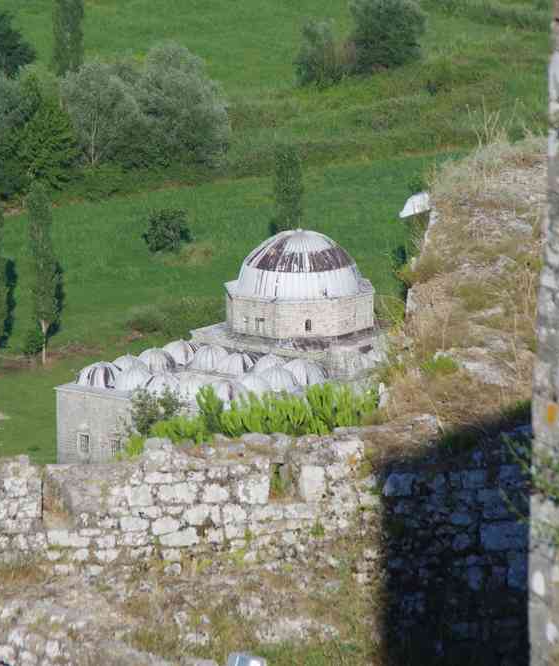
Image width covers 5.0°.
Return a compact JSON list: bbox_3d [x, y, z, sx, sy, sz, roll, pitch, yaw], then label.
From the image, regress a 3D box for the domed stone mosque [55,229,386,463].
[{"bbox_3d":[-2.574,1.200,523.362,18.575,17.375,26.055,9,16,40],"label":"domed stone mosque"}]

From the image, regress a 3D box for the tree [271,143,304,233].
[{"bbox_3d":[0.839,-11.893,596.396,2.785,11.525,2.785,-2,12,0],"label":"tree"}]

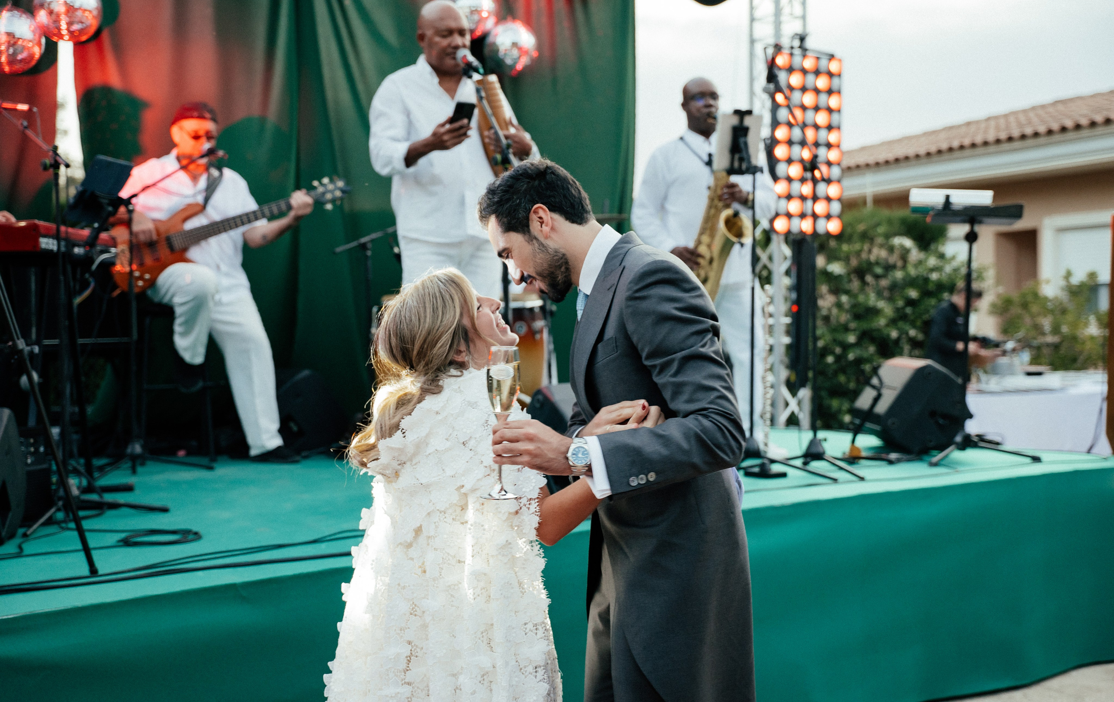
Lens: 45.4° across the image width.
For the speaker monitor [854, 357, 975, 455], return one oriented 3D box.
[{"bbox_3d":[1.750,0.264,6.620,0.420,0.430,0.550,0,3,-2],"label":"speaker monitor"}]

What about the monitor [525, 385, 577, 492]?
[{"bbox_3d":[0.160,0.341,4.971,0.550,0.430,0.410,-2,3,-33],"label":"monitor"}]

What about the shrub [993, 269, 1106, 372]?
[{"bbox_3d":[4.550,0.195,12.322,1.300,1.750,1.200,1,3,12],"label":"shrub"}]

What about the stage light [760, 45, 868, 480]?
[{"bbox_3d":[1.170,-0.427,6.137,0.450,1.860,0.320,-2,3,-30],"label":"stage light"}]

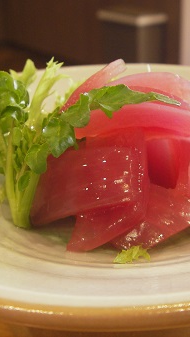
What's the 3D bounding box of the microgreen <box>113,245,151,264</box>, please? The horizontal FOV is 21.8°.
[{"bbox_3d":[0.015,0.035,0.198,0.015,0.005,0.007,-6,27,-6],"label":"microgreen"}]

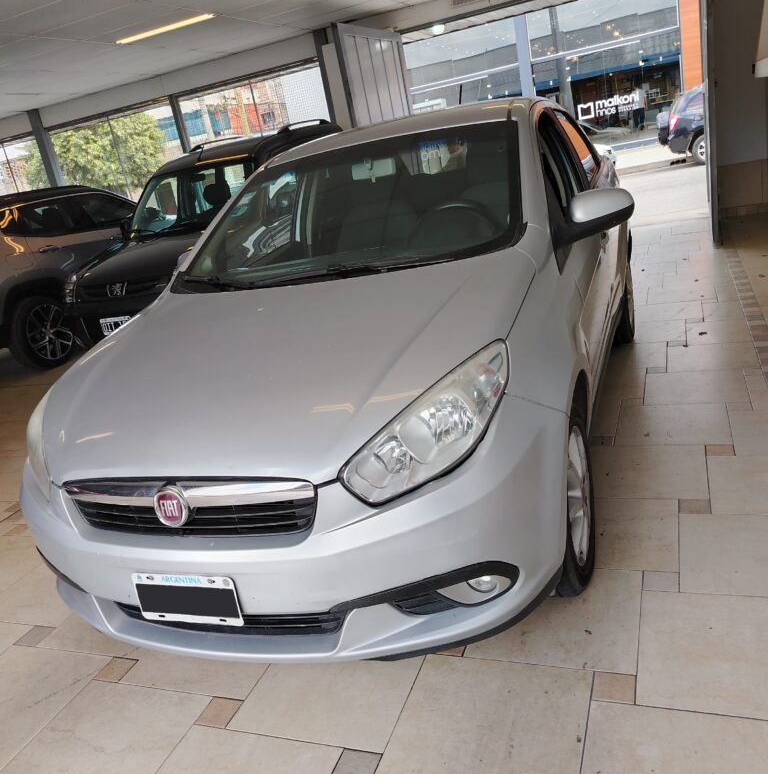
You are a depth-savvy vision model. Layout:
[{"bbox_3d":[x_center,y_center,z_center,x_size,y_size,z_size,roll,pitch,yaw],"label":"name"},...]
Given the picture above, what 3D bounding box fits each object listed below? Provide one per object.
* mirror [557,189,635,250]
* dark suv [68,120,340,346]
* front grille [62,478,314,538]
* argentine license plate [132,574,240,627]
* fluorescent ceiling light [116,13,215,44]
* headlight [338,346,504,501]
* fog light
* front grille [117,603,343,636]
[{"bbox_3d":[0.734,-0.597,2.467,0.250,0.175,0.150,-4,19,24],"label":"mirror"},{"bbox_3d":[-1.233,-1.490,6.799,1.760,1.820,4.140,-3,19,25],"label":"dark suv"},{"bbox_3d":[-0.489,0.283,1.680,0.745,0.145,0.090,-4,19,24],"label":"front grille"},{"bbox_3d":[-0.469,0.509,1.702,0.296,0.130,0.012,-4,15,24],"label":"argentine license plate"},{"bbox_3d":[-2.170,-3.534,7.014,1.160,0.045,0.050,-6,18,17],"label":"fluorescent ceiling light"},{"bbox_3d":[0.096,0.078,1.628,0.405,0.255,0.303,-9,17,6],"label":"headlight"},{"bbox_3d":[0.230,0.454,1.631,0.075,0.065,0.050,-6,18,16],"label":"fog light"},{"bbox_3d":[-0.427,0.570,1.781,0.700,0.065,0.075,-4,19,24],"label":"front grille"}]

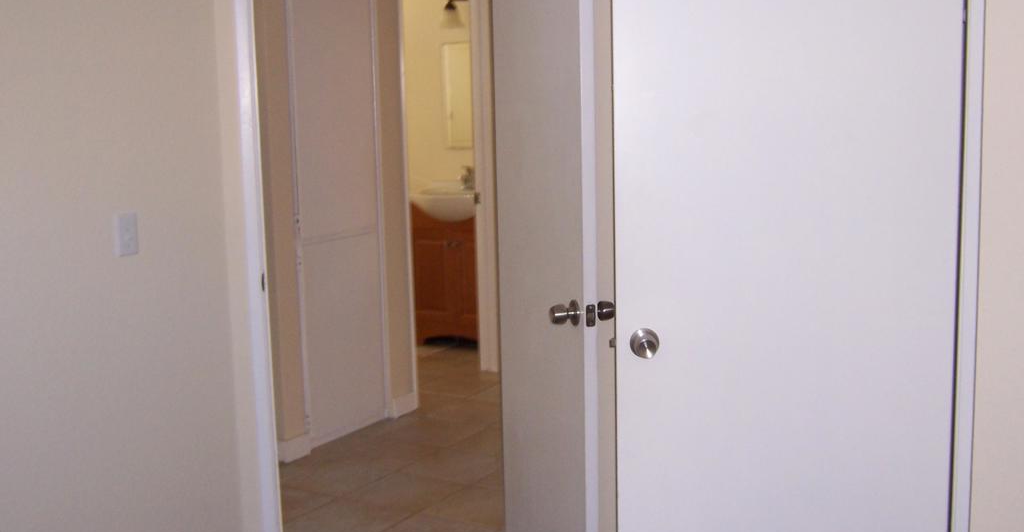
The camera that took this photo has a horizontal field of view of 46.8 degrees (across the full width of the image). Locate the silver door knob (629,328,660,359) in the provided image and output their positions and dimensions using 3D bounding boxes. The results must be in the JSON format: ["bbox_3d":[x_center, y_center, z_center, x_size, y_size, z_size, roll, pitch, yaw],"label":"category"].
[{"bbox_3d":[0.289,0.169,2.550,0.065,0.065,0.064,-2,8,-2],"label":"silver door knob"}]

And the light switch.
[{"bbox_3d":[-1.031,-0.084,3.165,0.015,0.116,0.073,3,9,29],"label":"light switch"}]

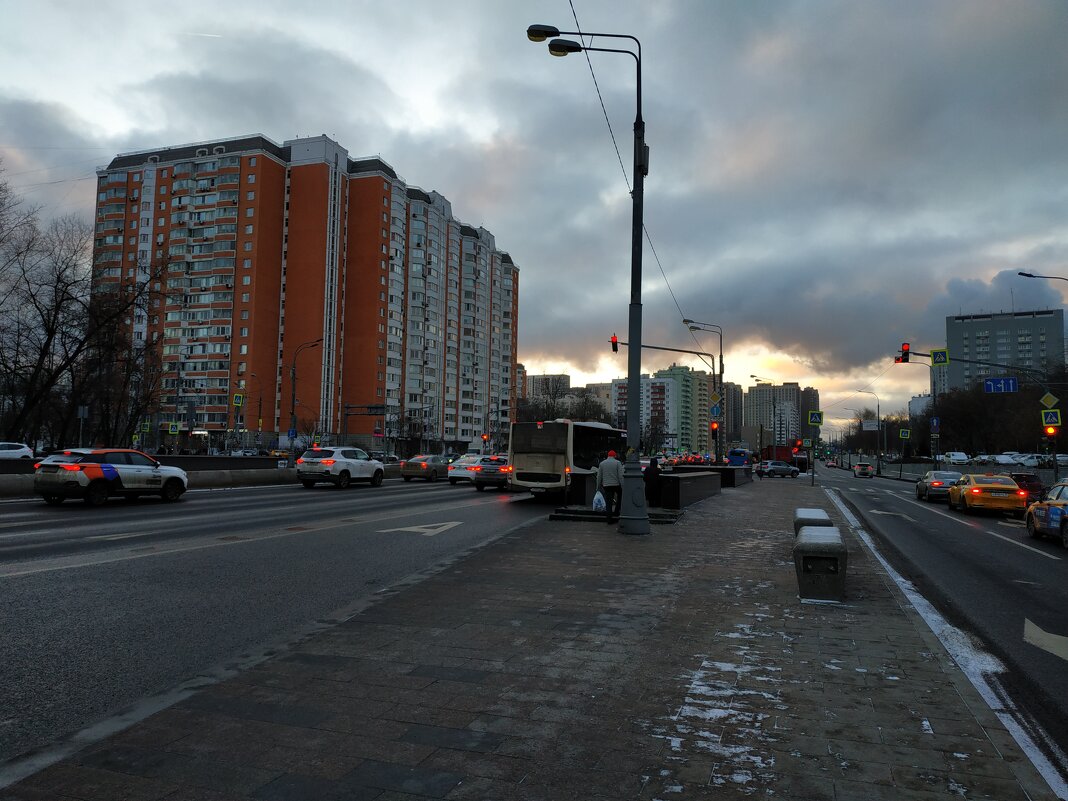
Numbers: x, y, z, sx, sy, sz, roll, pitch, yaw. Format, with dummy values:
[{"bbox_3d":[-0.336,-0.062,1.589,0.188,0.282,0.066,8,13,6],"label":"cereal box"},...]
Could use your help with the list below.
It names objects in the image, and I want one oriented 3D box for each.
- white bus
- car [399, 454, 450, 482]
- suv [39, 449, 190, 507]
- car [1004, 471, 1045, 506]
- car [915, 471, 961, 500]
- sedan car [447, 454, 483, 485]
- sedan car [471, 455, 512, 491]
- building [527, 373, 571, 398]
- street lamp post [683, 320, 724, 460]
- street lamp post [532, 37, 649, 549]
[{"bbox_3d":[2.125,2.677,33.187,2.520,3.050,12.000,0,-4,18],"label":"white bus"},{"bbox_3d":[-5.845,3.906,42.548,1.800,1.460,4.620,0,-4,20],"label":"car"},{"bbox_3d":[-13.325,2.414,23.734,1.840,1.690,4.480,0,-4,20],"label":"suv"},{"bbox_3d":[23.797,4.330,37.088,1.800,1.500,4.400,0,-4,20],"label":"car"},{"bbox_3d":[21.345,4.447,38.817,1.840,1.460,4.750,0,-4,20],"label":"car"},{"bbox_3d":[-2.778,3.733,38.943,1.750,1.470,4.450,0,-4,18],"label":"sedan car"},{"bbox_3d":[-1.172,3.421,34.609,1.820,1.580,4.350,0,-4,18],"label":"sedan car"},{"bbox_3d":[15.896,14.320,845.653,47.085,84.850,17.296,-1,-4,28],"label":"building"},{"bbox_3d":[12.172,0.137,52.460,2.800,11.300,1.000,0,-4,18],"label":"street lamp post"},{"bbox_3d":[1.180,-2.939,16.860,3.068,11.641,0.690,0,-4,20],"label":"street lamp post"}]

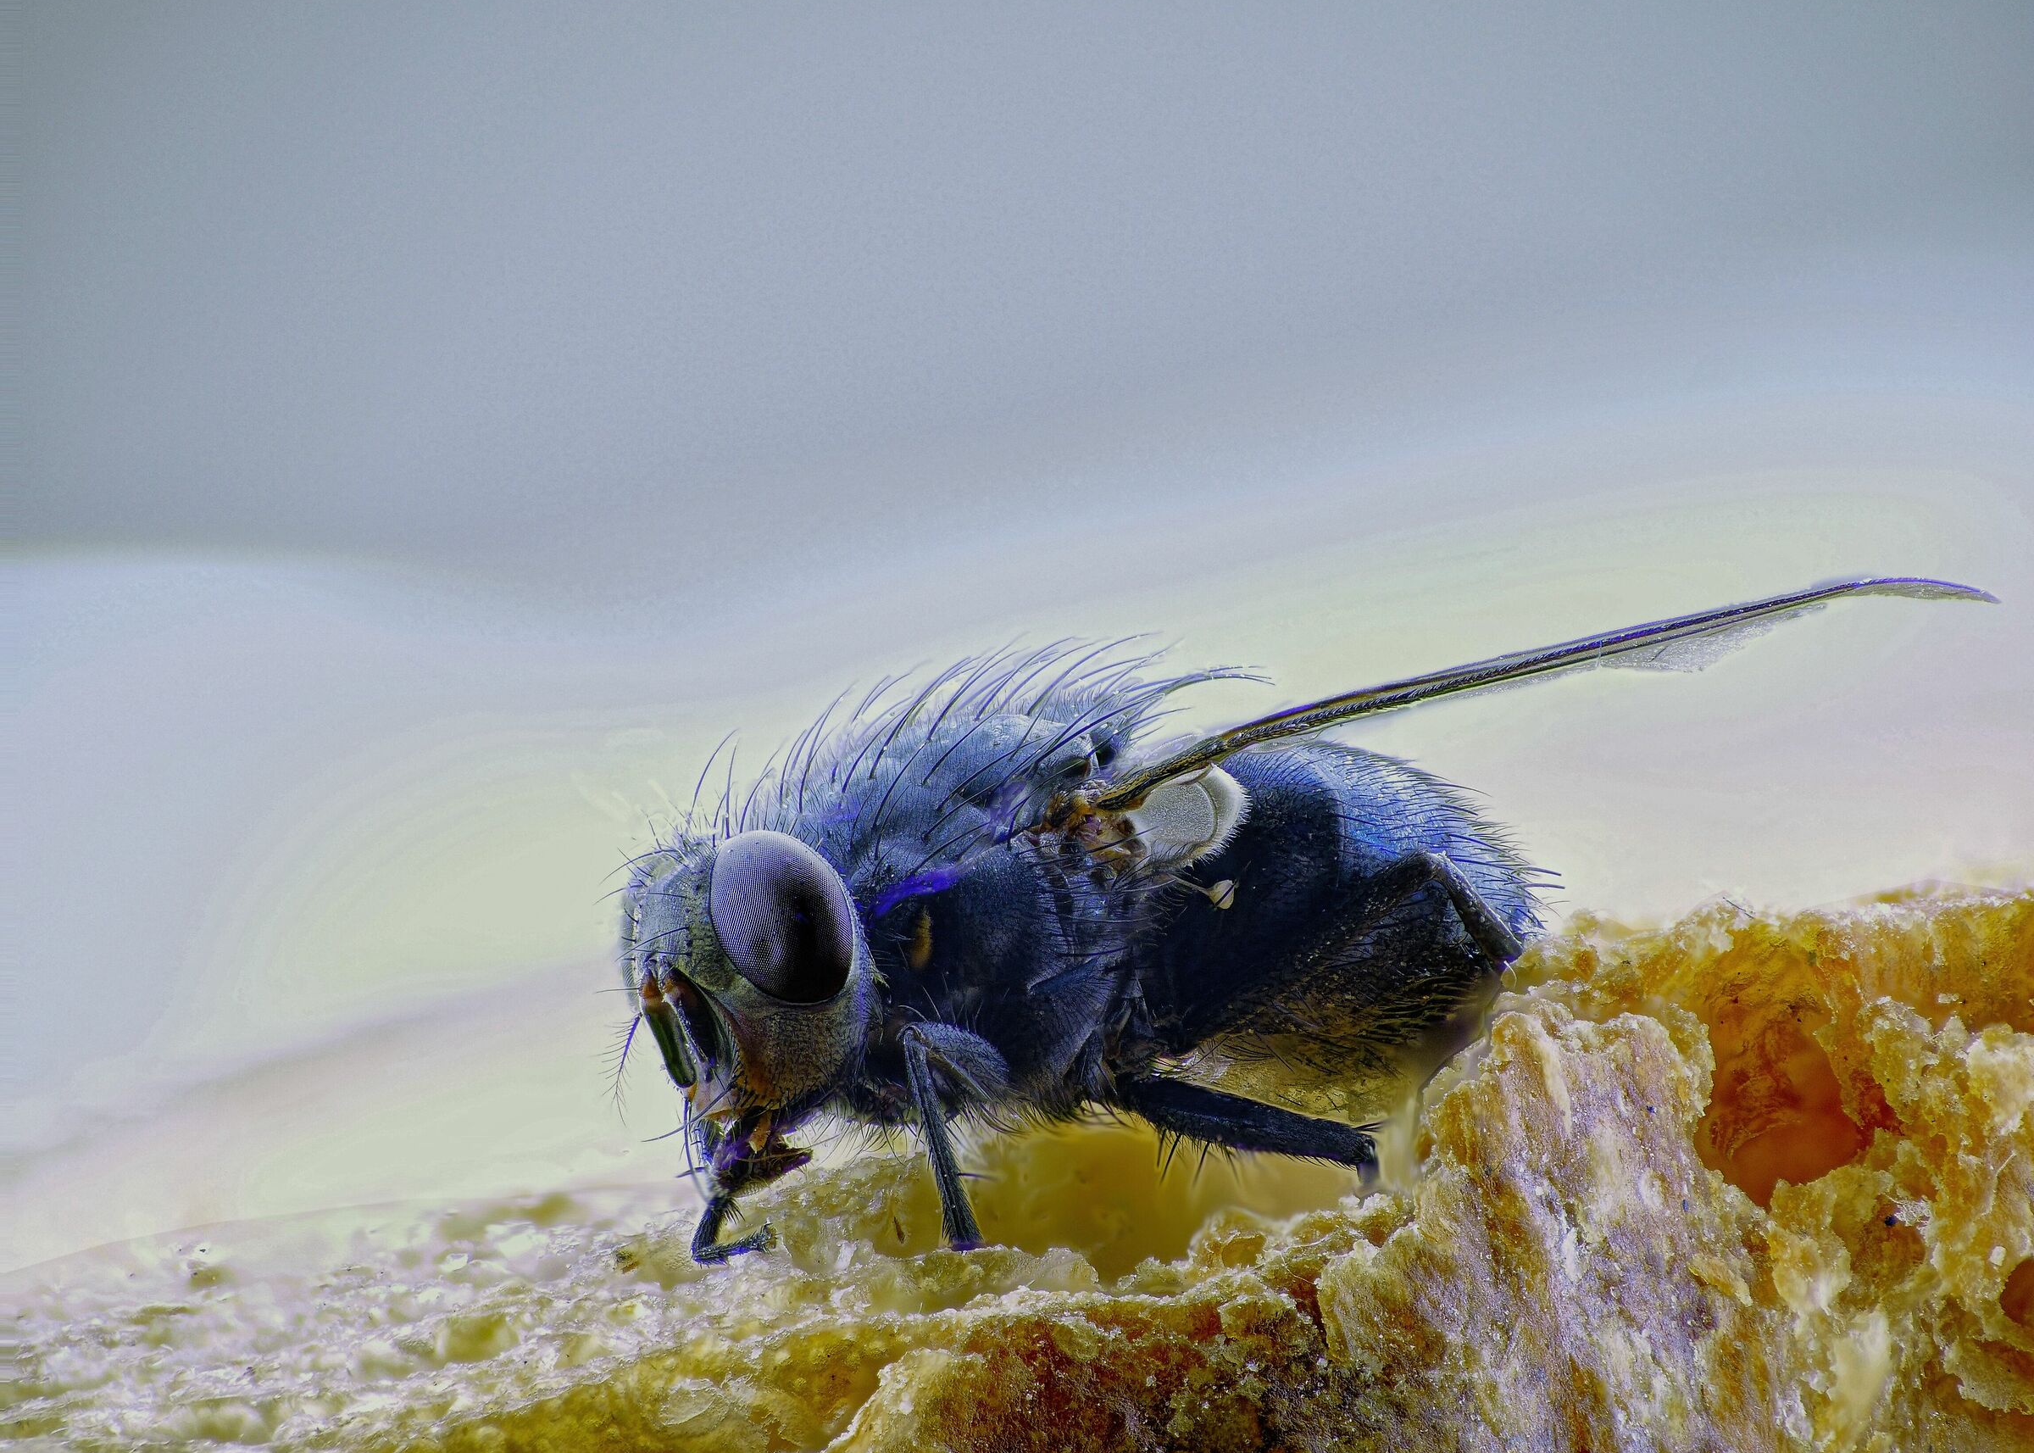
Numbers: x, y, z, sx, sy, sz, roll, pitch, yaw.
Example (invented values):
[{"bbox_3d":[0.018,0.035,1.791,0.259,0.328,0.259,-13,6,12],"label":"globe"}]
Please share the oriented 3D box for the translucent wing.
[{"bbox_3d":[0.005,0.000,0.142,0.009,0.001,0.003,-14,-5,0],"label":"translucent wing"}]

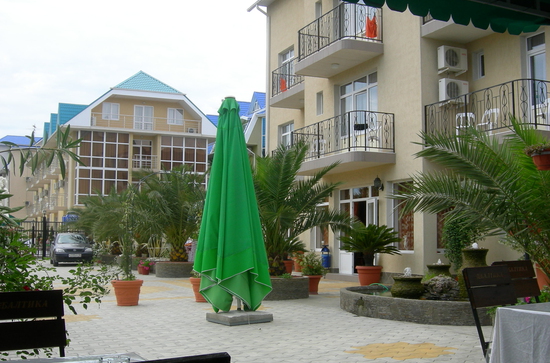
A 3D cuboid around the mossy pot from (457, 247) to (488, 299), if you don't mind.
[{"bbox_3d":[3.091,1.433,10.800,0.550,0.800,0.550,1,-5,0],"label":"mossy pot"}]

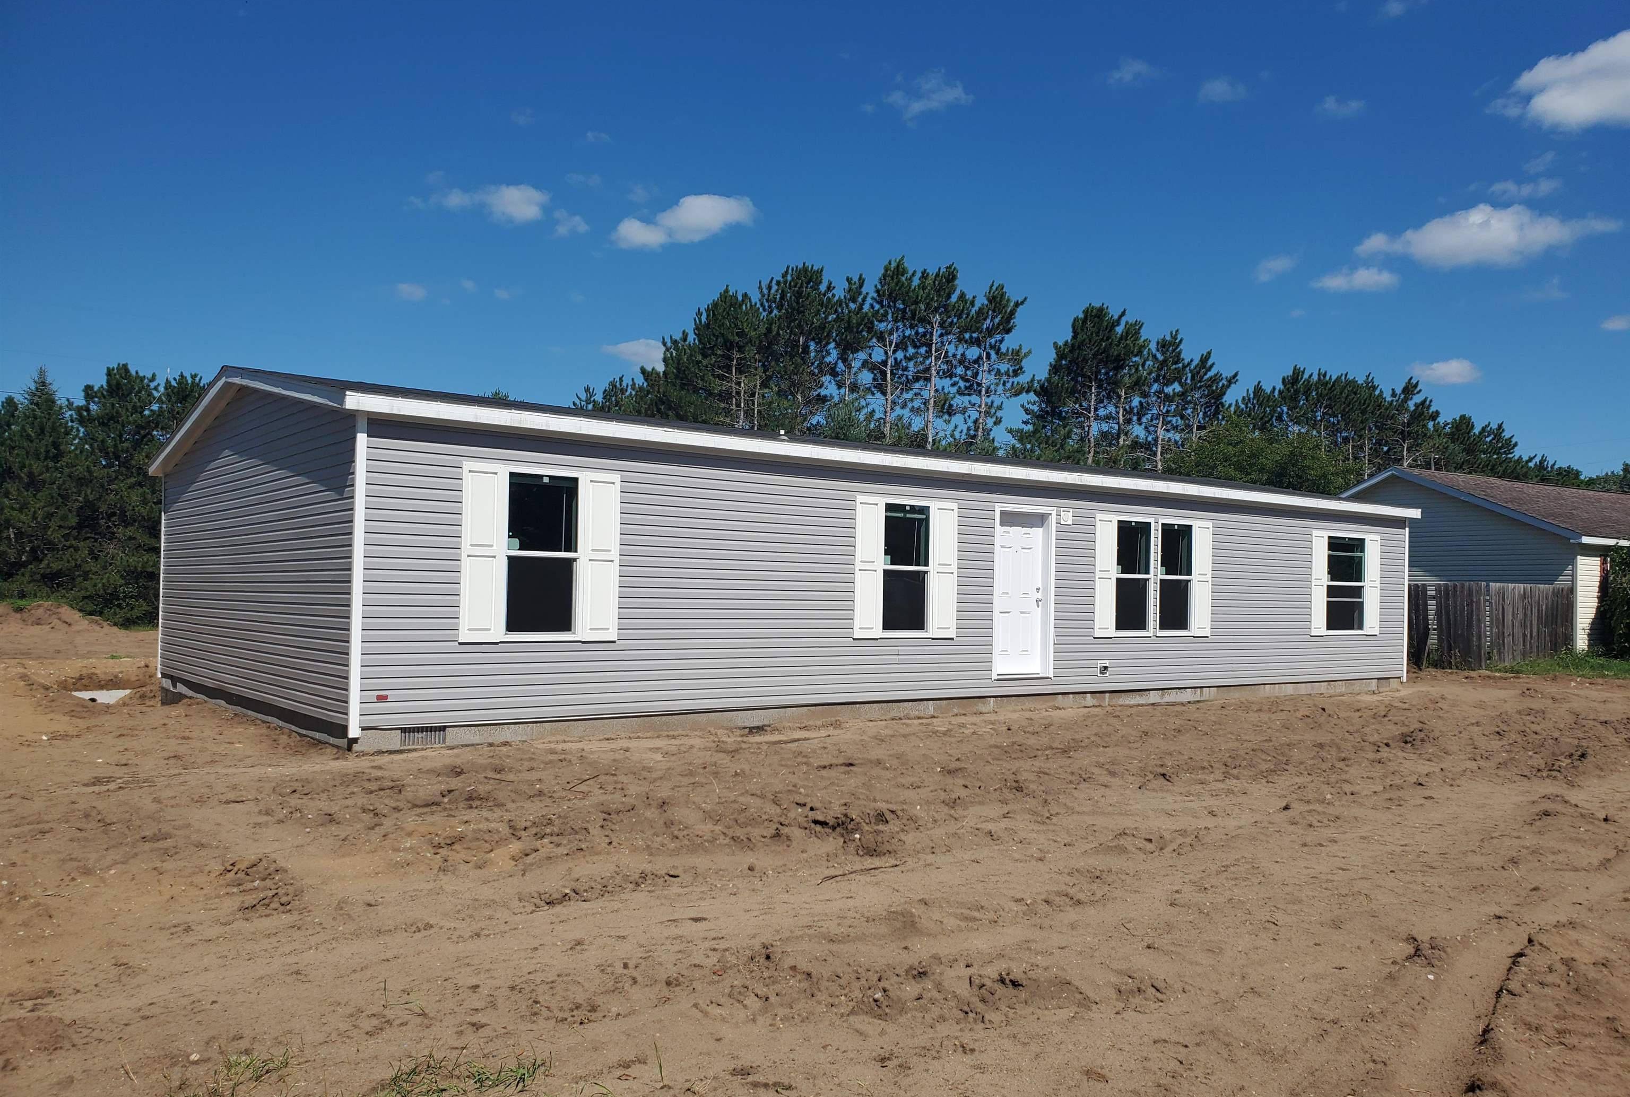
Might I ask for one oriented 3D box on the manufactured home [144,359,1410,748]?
[{"bbox_3d":[0.570,0.243,18.820,17.600,3.780,8.500,3,-3,-37],"label":"manufactured home"}]

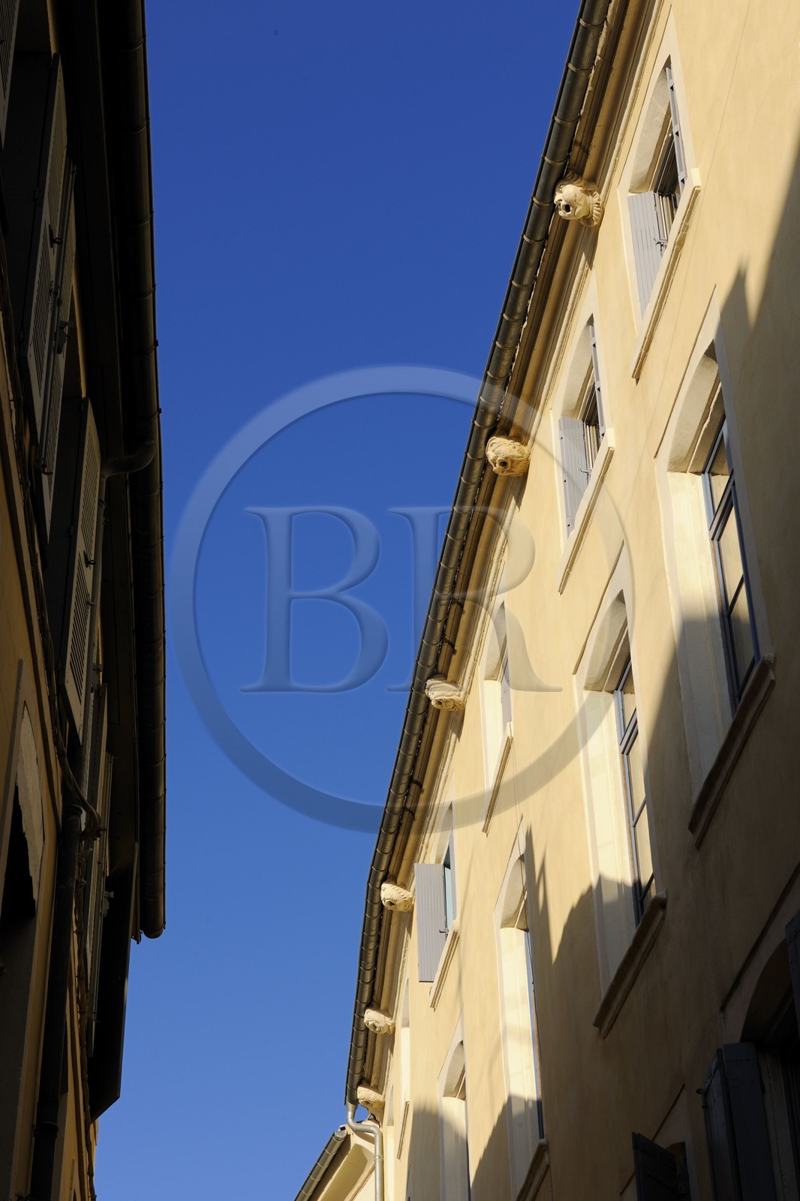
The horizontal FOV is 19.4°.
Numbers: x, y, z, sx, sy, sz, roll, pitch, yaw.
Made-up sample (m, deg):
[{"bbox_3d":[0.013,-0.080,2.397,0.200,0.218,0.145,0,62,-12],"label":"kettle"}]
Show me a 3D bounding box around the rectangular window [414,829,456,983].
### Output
[{"bbox_3d":[0.382,2.689,21.369,0.304,1.288,1.187,3,-35,-6],"label":"rectangular window"}]

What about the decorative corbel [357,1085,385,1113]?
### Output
[{"bbox_3d":[-0.343,5.988,28.028,0.320,0.280,0.240,1,-35,-3],"label":"decorative corbel"}]

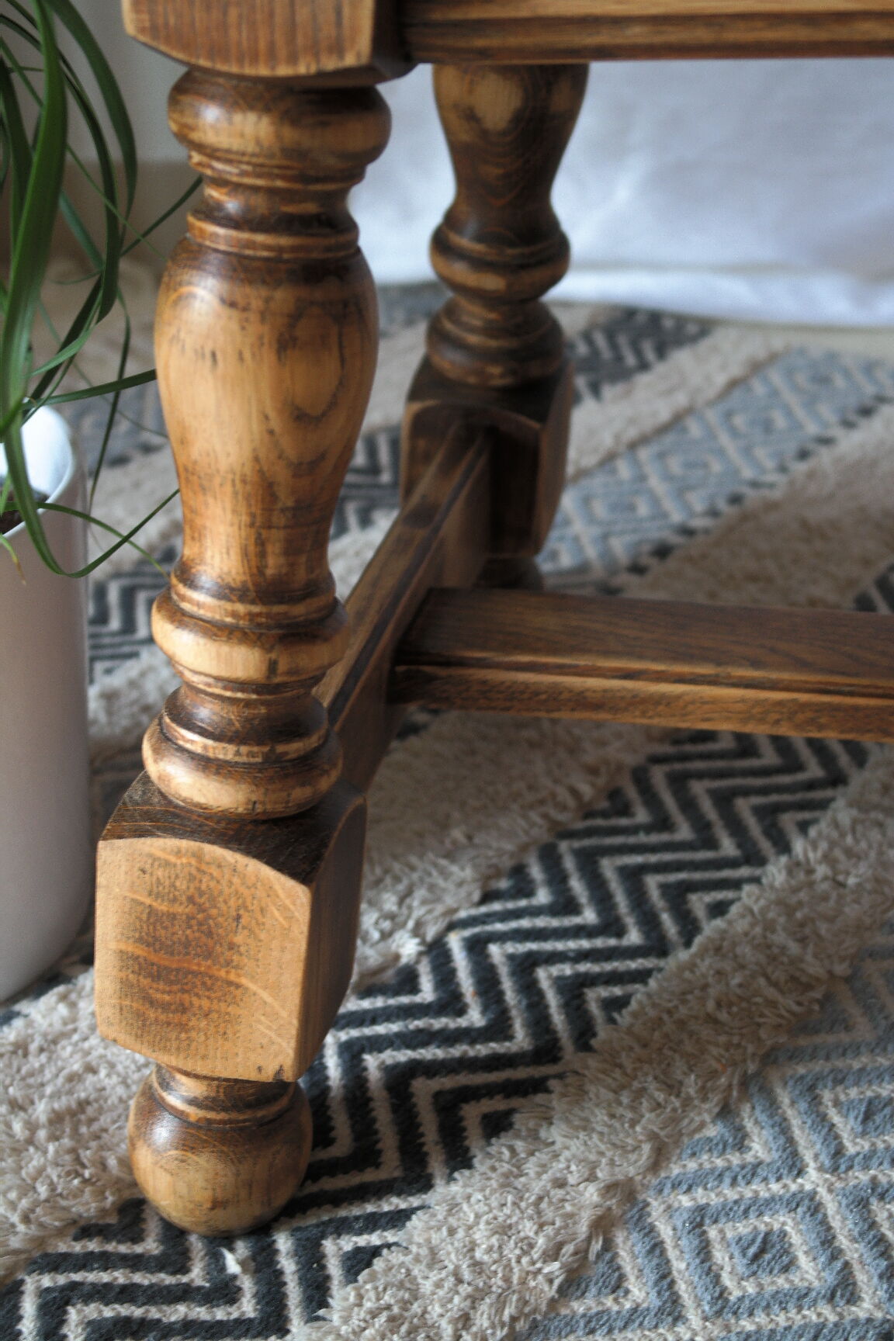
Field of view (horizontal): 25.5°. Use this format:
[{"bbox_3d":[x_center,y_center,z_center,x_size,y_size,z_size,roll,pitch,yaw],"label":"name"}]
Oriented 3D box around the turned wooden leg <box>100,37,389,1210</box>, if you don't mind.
[{"bbox_3d":[-0.051,0.010,0.507,0.056,0.323,0.054,11,26,11],"label":"turned wooden leg"}]

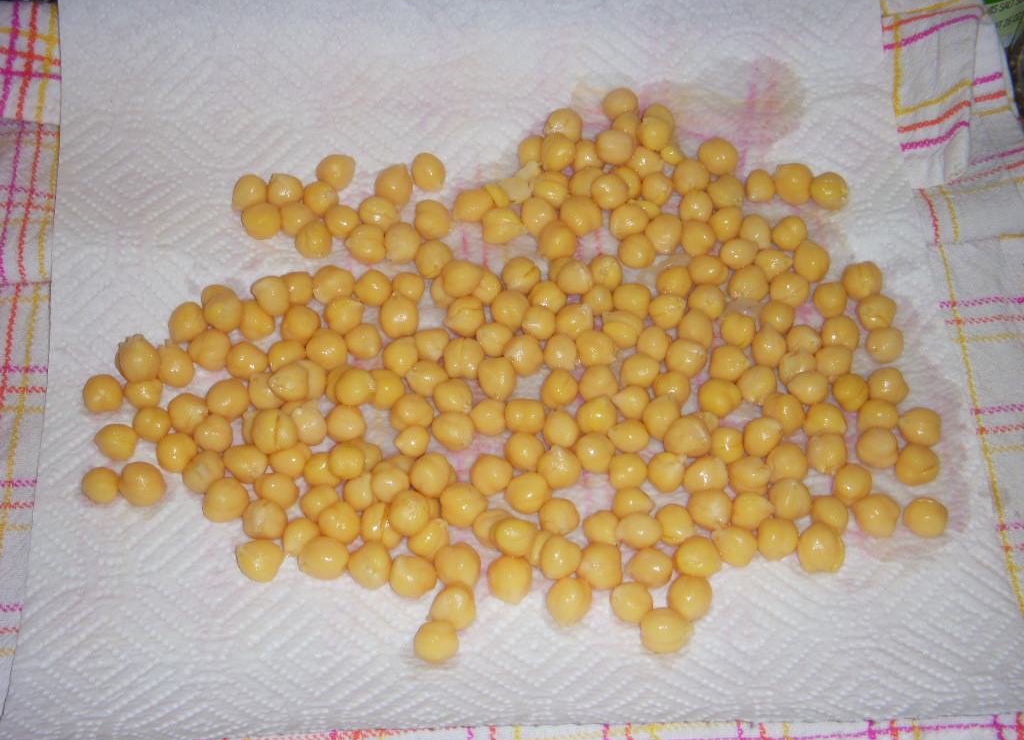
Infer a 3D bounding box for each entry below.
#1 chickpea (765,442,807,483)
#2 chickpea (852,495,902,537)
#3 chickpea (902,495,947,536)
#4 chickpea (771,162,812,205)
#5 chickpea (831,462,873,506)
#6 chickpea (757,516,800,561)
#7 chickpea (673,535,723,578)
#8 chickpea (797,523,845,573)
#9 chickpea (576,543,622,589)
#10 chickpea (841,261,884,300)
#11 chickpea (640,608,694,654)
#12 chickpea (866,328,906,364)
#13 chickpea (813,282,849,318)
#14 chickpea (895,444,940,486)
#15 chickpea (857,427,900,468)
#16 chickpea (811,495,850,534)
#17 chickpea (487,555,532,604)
[{"bbox_3d":[0.080,0.027,0.566,0.012,0.011,0.012,-1,57,0],"label":"chickpea"},{"bbox_3d":[0.104,0.042,0.557,0.014,0.012,0.013,0,56,-3],"label":"chickpea"},{"bbox_3d":[0.118,0.042,0.558,0.013,0.011,0.012,0,56,-3],"label":"chickpea"},{"bbox_3d":[0.089,-0.059,0.621,0.012,0.013,0.014,-1,57,0],"label":"chickpea"},{"bbox_3d":[0.098,0.033,0.563,0.011,0.011,0.013,0,56,-3],"label":"chickpea"},{"bbox_3d":[0.075,0.048,0.552,0.012,0.012,0.012,-1,57,0],"label":"chickpea"},{"bbox_3d":[0.052,0.053,0.549,0.014,0.011,0.012,-1,57,0],"label":"chickpea"},{"bbox_3d":[0.087,0.050,0.550,0.013,0.012,0.015,0,56,-3],"label":"chickpea"},{"bbox_3d":[0.025,0.055,0.544,0.013,0.012,0.014,0,56,-3],"label":"chickpea"},{"bbox_3d":[0.108,-0.028,0.604,0.013,0.011,0.013,0,56,-3],"label":"chickpea"},{"bbox_3d":[0.043,0.072,0.536,0.015,0.012,0.013,-1,57,0],"label":"chickpea"},{"bbox_3d":[0.113,-0.008,0.592,0.011,0.010,0.011,0,56,-3],"label":"chickpea"},{"bbox_3d":[0.098,-0.021,0.600,0.011,0.010,0.011,0,56,-3],"label":"chickpea"},{"bbox_3d":[0.117,0.027,0.565,0.013,0.012,0.012,-1,57,0],"label":"chickpea"},{"bbox_3d":[0.106,0.023,0.568,0.012,0.012,0.012,-1,57,0],"label":"chickpea"},{"bbox_3d":[0.091,0.042,0.556,0.011,0.011,0.011,-1,57,0],"label":"chickpea"},{"bbox_3d":[-0.001,0.058,0.541,0.013,0.012,0.015,0,56,-3],"label":"chickpea"}]

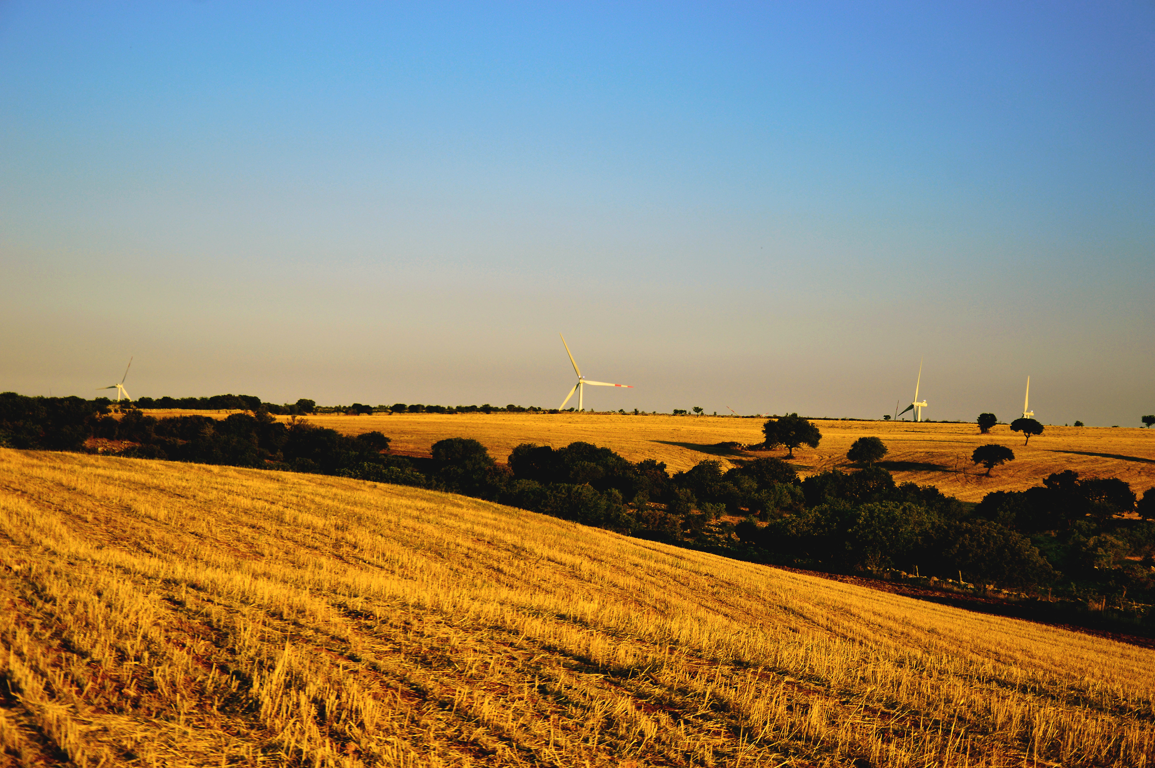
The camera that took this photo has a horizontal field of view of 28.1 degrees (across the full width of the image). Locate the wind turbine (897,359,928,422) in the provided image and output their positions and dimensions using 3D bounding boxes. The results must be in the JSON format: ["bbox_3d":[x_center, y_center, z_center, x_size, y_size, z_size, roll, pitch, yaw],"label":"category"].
[{"bbox_3d":[310.600,38.300,2115.000,15.500,129.000,79.000,3,-1,-6],"label":"wind turbine"}]

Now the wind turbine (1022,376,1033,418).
[{"bbox_3d":[551.900,55.300,2828.000,15.500,131.000,81.000,3,-1,-6],"label":"wind turbine"}]

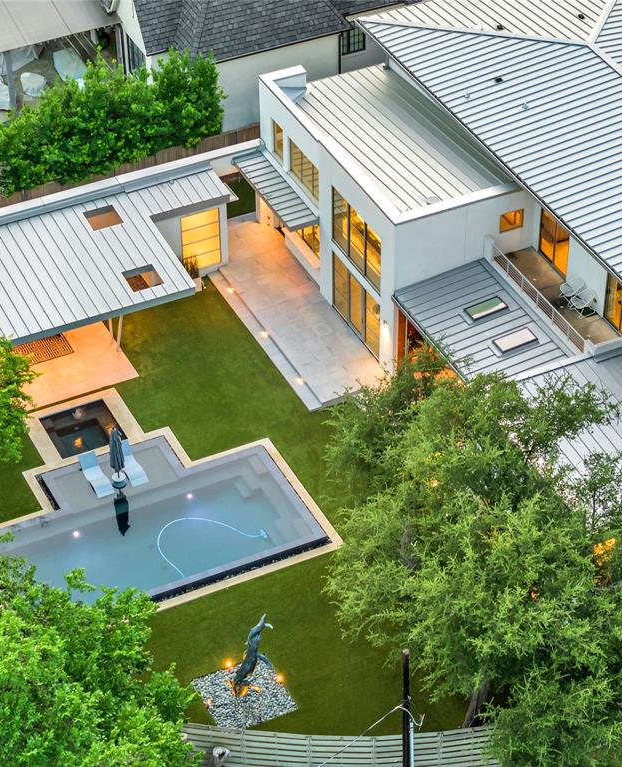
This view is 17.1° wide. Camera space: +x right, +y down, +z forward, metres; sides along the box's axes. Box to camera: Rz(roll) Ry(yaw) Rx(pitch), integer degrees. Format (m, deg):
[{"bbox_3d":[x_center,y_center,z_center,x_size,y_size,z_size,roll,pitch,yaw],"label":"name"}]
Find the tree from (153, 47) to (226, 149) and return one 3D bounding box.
[{"bbox_3d":[-4.787,-10.744,82.601,2.731,5.581,2.731,0,40,0],"label":"tree"}]

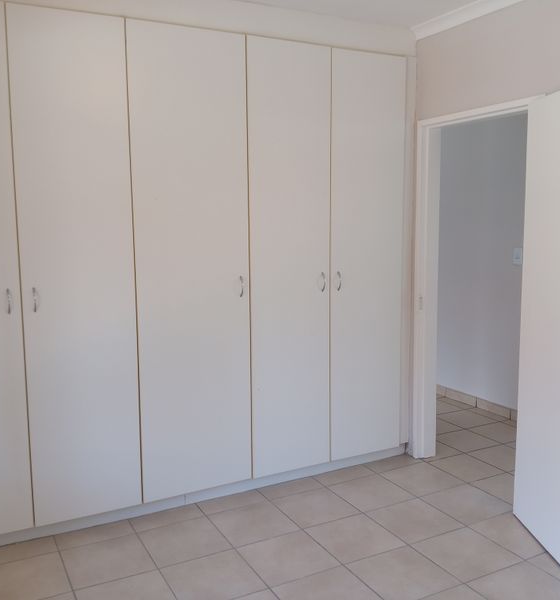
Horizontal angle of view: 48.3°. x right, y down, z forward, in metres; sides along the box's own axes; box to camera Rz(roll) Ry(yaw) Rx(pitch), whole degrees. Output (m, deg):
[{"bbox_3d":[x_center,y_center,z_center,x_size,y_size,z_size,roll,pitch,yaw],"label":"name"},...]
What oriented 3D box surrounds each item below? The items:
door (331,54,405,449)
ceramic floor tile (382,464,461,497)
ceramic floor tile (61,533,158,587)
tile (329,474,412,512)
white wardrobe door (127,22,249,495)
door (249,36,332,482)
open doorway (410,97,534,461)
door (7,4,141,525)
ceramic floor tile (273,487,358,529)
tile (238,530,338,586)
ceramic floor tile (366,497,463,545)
[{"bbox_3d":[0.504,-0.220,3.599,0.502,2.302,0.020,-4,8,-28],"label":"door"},{"bbox_3d":[0.816,1.039,3.593,0.350,0.010,0.350,-4,8,-28],"label":"ceramic floor tile"},{"bbox_3d":[-0.763,1.157,2.769,0.350,0.010,0.350,-4,8,-28],"label":"ceramic floor tile"},{"bbox_3d":[0.508,1.073,3.463,0.355,0.010,0.355,-4,8,-27],"label":"tile"},{"bbox_3d":[-0.431,-0.154,3.174,0.612,2.356,0.020,-4,8,-27],"label":"white wardrobe door"},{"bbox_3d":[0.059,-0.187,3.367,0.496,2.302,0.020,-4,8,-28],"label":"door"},{"bbox_3d":[1.098,0.014,3.475,0.144,2.076,0.892,-4,8,-27],"label":"open doorway"},{"bbox_3d":[-0.932,-0.115,2.914,0.514,2.353,0.020,-4,8,-27],"label":"door"},{"bbox_3d":[0.188,1.097,3.297,0.355,0.010,0.355,-4,8,-27],"label":"ceramic floor tile"},{"bbox_3d":[0.035,1.149,2.785,0.350,0.010,0.350,-4,8,-28],"label":"tile"},{"bbox_3d":[0.667,1.101,3.115,0.350,0.010,0.350,-4,8,-28],"label":"ceramic floor tile"}]

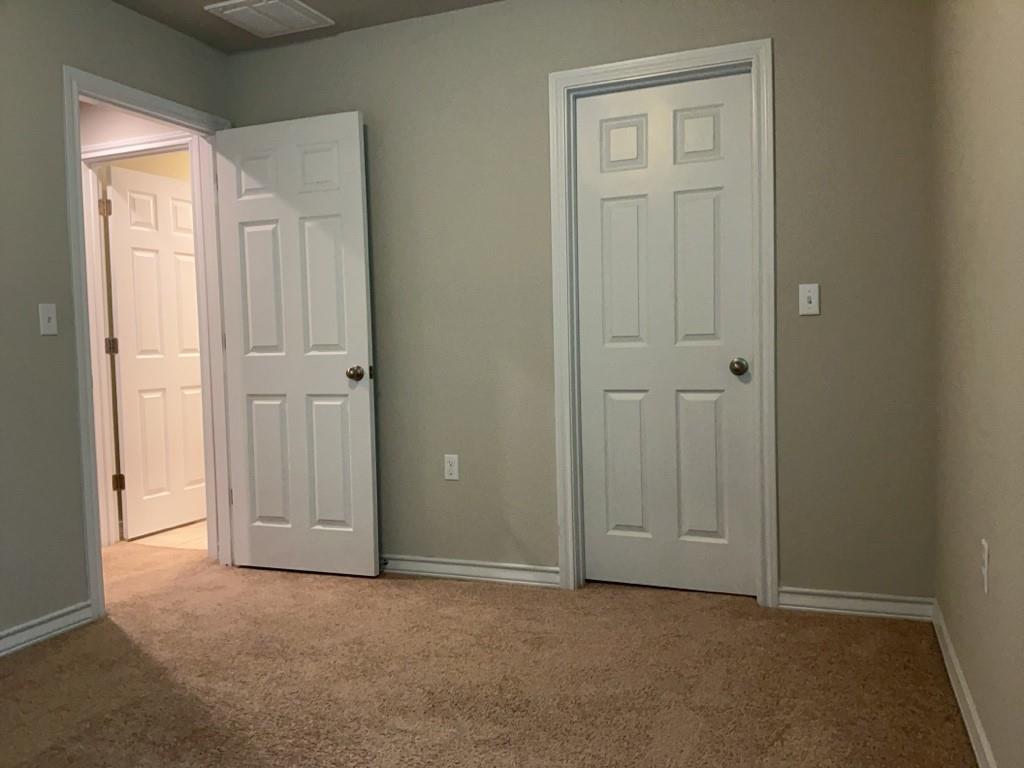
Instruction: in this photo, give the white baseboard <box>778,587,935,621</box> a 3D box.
[{"bbox_3d":[1.241,0.793,2.889,0.525,0.085,0.016,0,3,22],"label":"white baseboard"}]

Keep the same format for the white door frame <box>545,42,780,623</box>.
[{"bbox_3d":[0.591,-0.204,3.142,0.860,2.090,0.110,0,3,22],"label":"white door frame"}]

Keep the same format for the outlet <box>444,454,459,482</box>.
[{"bbox_3d":[-0.266,0.366,3.484,0.070,0.114,0.014,0,3,22],"label":"outlet"}]

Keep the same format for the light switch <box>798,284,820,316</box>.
[{"bbox_3d":[1.075,-0.307,2.886,0.070,0.114,0.016,0,3,22],"label":"light switch"}]

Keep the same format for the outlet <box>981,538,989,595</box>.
[{"bbox_3d":[1.076,0.414,1.815,0.014,0.114,0.070,0,3,22],"label":"outlet"}]

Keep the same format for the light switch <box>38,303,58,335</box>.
[{"bbox_3d":[-1.705,-0.236,2.941,0.016,0.114,0.070,0,3,22],"label":"light switch"}]

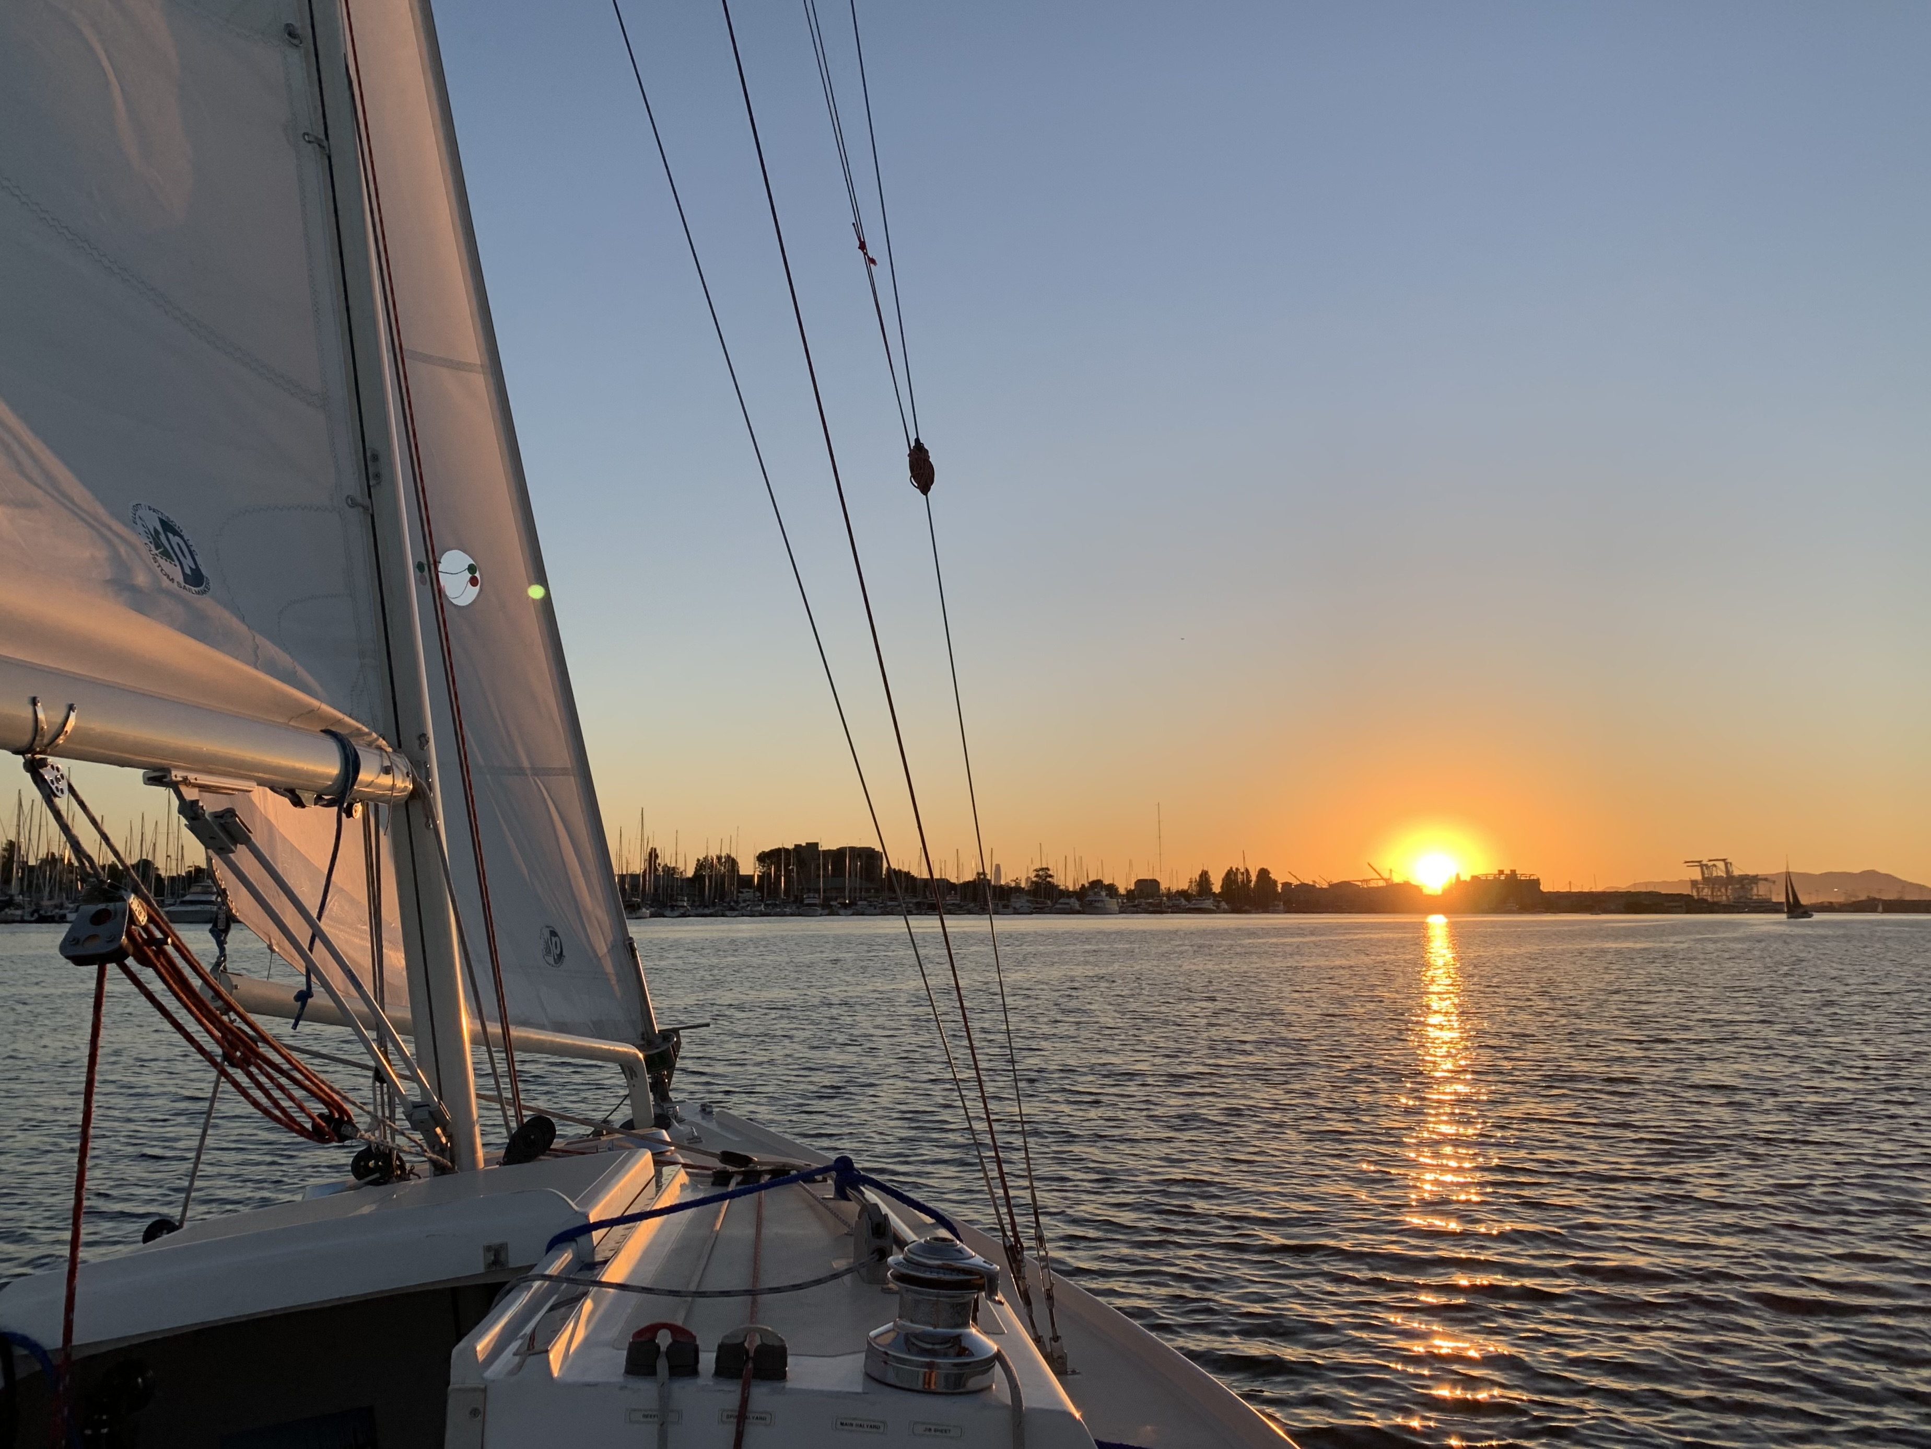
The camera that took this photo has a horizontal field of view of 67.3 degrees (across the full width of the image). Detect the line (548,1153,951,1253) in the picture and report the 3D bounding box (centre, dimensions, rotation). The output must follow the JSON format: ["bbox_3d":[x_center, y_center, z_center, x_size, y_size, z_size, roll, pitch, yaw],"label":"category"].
[{"bbox_3d":[-0.310,0.656,1.930,0.570,0.080,0.320,4,-8,-30],"label":"line"}]

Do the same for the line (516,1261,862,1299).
[{"bbox_3d":[-0.288,0.598,1.565,0.375,0.040,0.050,3,-8,-19],"label":"line"}]

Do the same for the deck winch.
[{"bbox_3d":[-0.030,0.558,1.383,0.132,0.127,0.125,5,-7,1],"label":"deck winch"}]

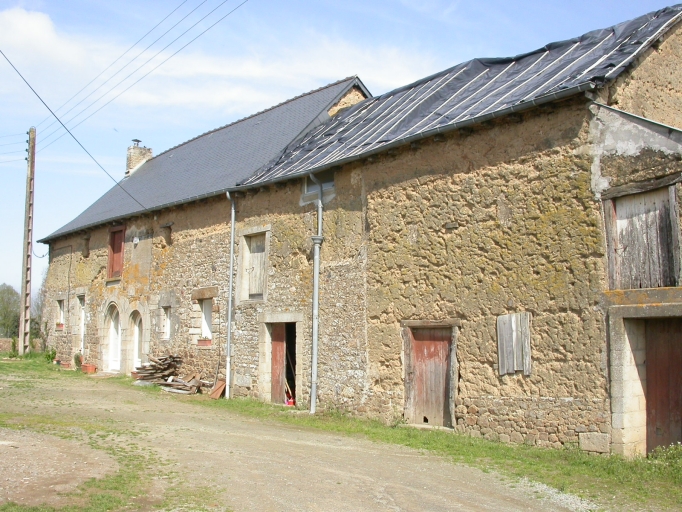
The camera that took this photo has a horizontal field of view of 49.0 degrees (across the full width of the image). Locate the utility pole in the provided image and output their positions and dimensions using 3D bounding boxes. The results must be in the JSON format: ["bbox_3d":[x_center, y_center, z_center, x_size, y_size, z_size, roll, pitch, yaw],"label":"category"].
[{"bbox_3d":[-12.164,-0.633,29.229,0.290,8.950,0.260,4,-7,-39],"label":"utility pole"}]

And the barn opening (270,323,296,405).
[{"bbox_3d":[-1.204,2.365,16.445,0.250,1.800,1.080,4,-7,-39],"label":"barn opening"}]

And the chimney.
[{"bbox_3d":[-8.361,-4.094,31.292,0.950,1.550,0.500,4,-7,-39],"label":"chimney"}]

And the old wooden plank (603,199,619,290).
[{"bbox_3d":[3.772,-0.154,10.419,0.110,1.280,0.140,4,-10,-39],"label":"old wooden plank"}]

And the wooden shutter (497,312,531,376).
[{"bbox_3d":[2.650,1.360,11.532,0.050,0.970,0.640,4,-7,-39],"label":"wooden shutter"}]

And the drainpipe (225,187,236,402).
[{"bbox_3d":[-2.685,0.932,17.949,0.180,4.920,0.120,4,-7,-39],"label":"drainpipe"}]

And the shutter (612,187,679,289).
[{"bbox_3d":[4.087,-0.214,10.100,0.080,1.300,0.860,4,-7,-39],"label":"shutter"}]

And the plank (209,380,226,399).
[{"bbox_3d":[-2.983,3.225,18.081,0.060,0.470,0.320,38,-27,-30],"label":"plank"}]

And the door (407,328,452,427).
[{"bbox_3d":[1.567,2.071,12.974,0.200,1.740,1.160,4,-7,-39],"label":"door"}]

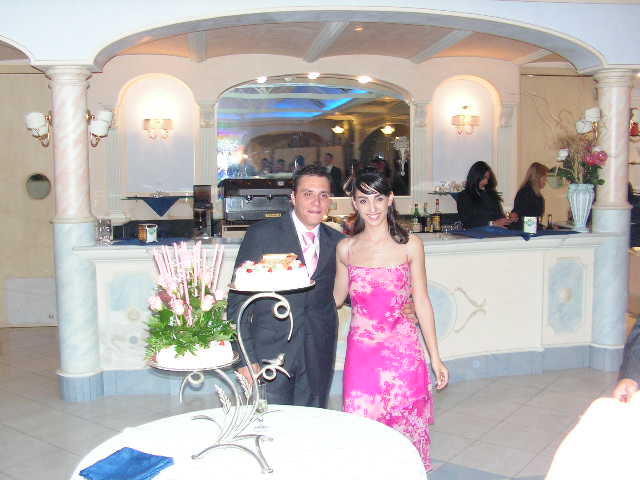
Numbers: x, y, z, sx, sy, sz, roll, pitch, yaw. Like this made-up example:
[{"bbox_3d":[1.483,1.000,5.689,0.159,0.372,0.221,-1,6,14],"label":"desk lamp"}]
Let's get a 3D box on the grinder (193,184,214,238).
[{"bbox_3d":[-1.172,-0.279,7.008,0.190,0.550,0.330,-2,6,-7],"label":"grinder"}]

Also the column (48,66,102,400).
[{"bbox_3d":[-1.820,-0.033,5.220,0.325,2.460,0.325,-1,6,0],"label":"column"}]

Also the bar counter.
[{"bbox_3d":[0.252,0.559,5.670,4.280,1.155,0.780,-2,6,-7],"label":"bar counter"}]

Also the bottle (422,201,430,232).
[{"bbox_3d":[1.018,-0.220,6.713,0.076,0.300,0.076,-1,6,0],"label":"bottle"}]

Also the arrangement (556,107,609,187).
[{"bbox_3d":[2.135,-0.759,5.735,0.420,0.640,0.360,-2,6,-7],"label":"arrangement"}]

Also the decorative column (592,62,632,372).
[{"bbox_3d":[2.405,-0.149,5.787,0.325,2.460,0.325,-1,6,0],"label":"decorative column"}]

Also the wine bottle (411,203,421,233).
[{"bbox_3d":[0.922,-0.210,6.714,0.076,0.290,0.076,-1,6,0],"label":"wine bottle"}]

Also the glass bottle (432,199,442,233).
[{"bbox_3d":[0.997,-0.208,5.963,0.078,0.285,0.078,-1,6,0],"label":"glass bottle"}]

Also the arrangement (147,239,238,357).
[{"bbox_3d":[-0.434,0.201,2.354,0.295,0.370,0.280,-1,6,0],"label":"arrangement"}]

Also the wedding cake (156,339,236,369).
[{"bbox_3d":[-0.432,0.384,2.429,0.270,0.075,0.270,-1,6,0],"label":"wedding cake"}]

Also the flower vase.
[{"bbox_3d":[2.153,-0.269,5.808,0.215,0.400,0.215,-2,6,-7],"label":"flower vase"}]

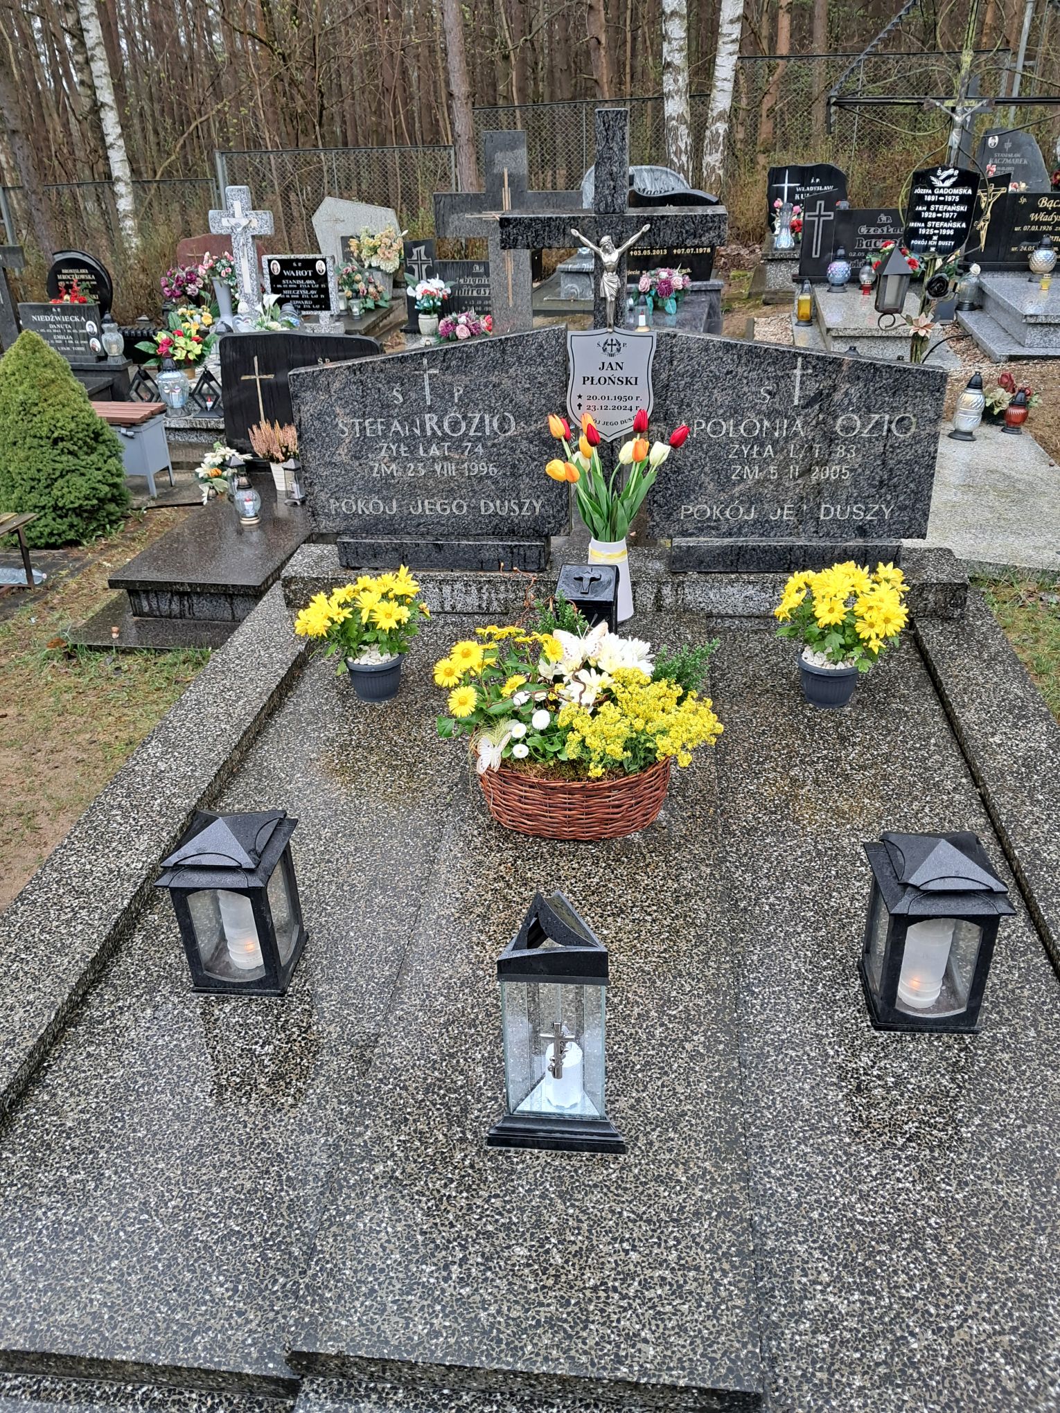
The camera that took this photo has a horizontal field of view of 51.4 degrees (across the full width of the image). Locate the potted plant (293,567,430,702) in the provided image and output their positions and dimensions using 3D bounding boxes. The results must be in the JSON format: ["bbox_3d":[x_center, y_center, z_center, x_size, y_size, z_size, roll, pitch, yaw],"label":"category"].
[{"bbox_3d":[-0.360,-0.161,2.390,0.275,0.285,0.240,1,29,6],"label":"potted plant"}]

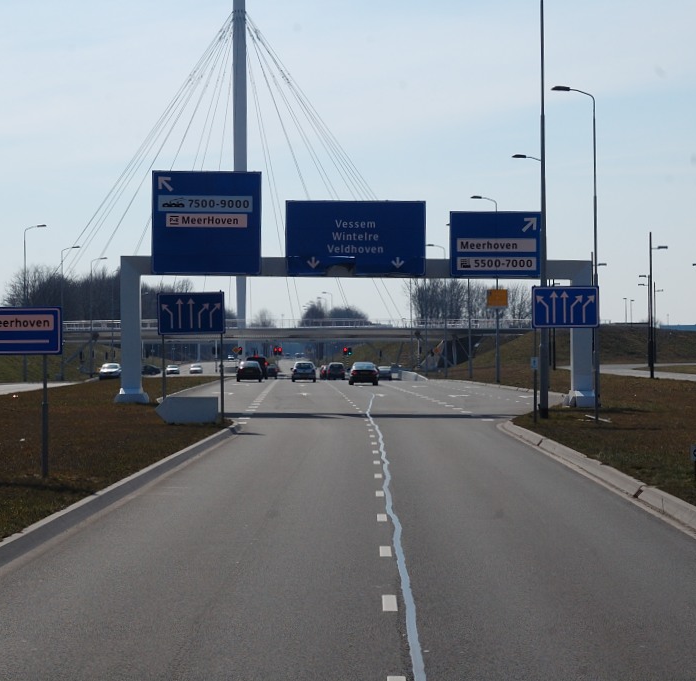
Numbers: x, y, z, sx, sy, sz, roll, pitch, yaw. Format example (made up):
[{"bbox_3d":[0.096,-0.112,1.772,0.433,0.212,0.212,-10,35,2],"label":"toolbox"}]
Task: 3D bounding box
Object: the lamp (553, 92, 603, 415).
[{"bbox_3d":[7.350,-2.990,66.000,1.500,10.400,0.280,0,0,0],"label":"lamp"}]

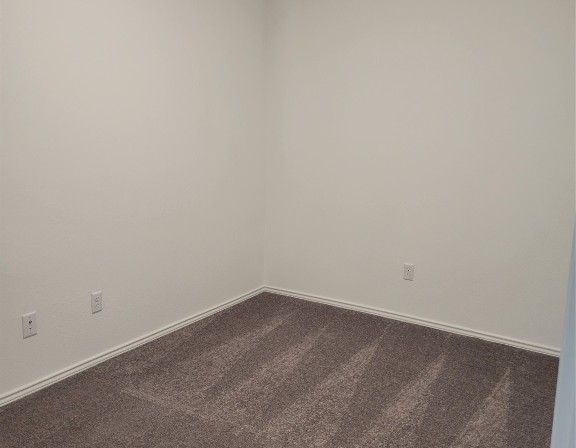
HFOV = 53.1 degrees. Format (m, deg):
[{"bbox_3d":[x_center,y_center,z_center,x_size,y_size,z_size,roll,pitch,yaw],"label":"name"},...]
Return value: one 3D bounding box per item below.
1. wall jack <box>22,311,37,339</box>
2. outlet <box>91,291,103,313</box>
[{"bbox_3d":[-1.266,0.499,2.835,0.009,0.115,0.071,8,13,32],"label":"wall jack"},{"bbox_3d":[-1.046,0.433,3.171,0.009,0.115,0.071,8,13,32],"label":"outlet"}]

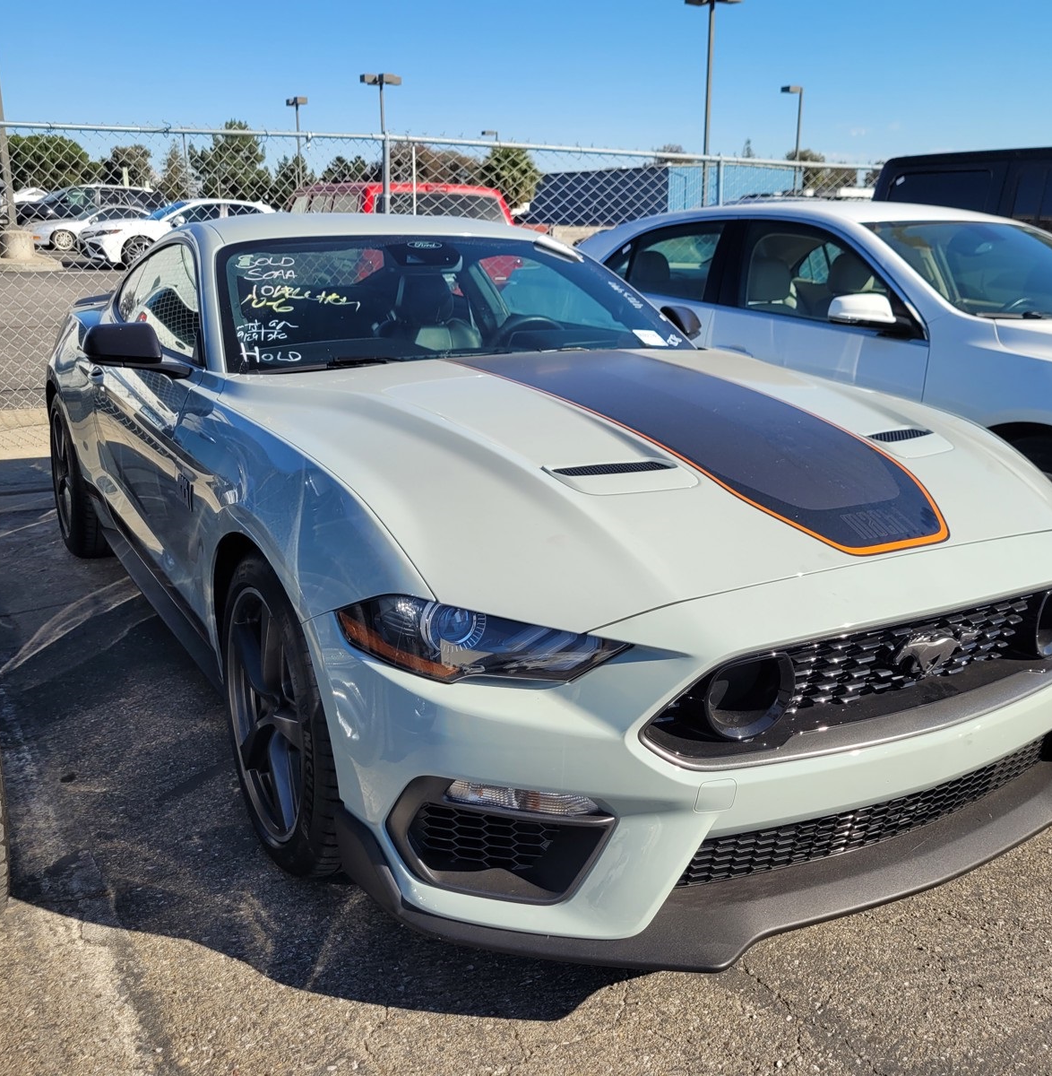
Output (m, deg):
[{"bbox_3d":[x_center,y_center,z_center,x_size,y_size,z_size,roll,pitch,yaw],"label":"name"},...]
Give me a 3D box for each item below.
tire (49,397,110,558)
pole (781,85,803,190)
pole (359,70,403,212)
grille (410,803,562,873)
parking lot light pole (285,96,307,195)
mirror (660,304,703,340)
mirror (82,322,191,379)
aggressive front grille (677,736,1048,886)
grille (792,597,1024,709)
[{"bbox_3d":[-1.805,-0.270,4.506,0.290,0.695,0.695,-8,17,-29],"label":"tire"},{"bbox_3d":[11.321,-15.821,45.836,0.900,6.382,0.450,-14,20,-41],"label":"pole"},{"bbox_3d":[-5.356,-14.295,40.852,1.600,6.118,0.550,-6,16,-21],"label":"pole"},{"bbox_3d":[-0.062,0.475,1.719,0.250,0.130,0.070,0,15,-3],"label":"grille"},{"bbox_3d":[-9.926,-16.141,47.455,0.500,6.122,1.000,-8,17,-28],"label":"parking lot light pole"},{"bbox_3d":[0.536,-0.730,3.728,0.260,0.155,0.170,-8,17,-29],"label":"mirror"},{"bbox_3d":[-1.031,-0.510,2.849,0.260,0.155,0.170,-8,17,-29],"label":"mirror"},{"bbox_3d":[0.672,0.476,1.925,0.920,0.110,0.100,-8,17,-29],"label":"aggressive front grille"},{"bbox_3d":[0.680,0.186,1.837,0.600,0.118,0.080,-8,17,-29],"label":"grille"}]

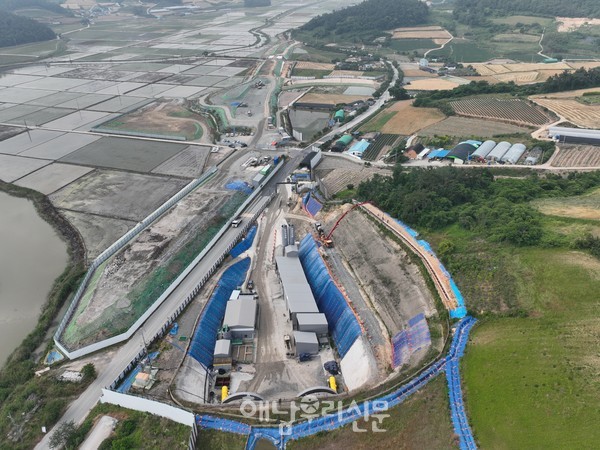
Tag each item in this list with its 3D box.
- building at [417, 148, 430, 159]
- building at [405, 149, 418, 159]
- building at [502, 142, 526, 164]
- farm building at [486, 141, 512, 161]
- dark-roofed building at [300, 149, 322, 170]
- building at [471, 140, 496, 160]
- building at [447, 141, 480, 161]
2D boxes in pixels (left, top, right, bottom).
[{"bbox_3d":[88.090,-50.900,297.240,4.140,3.150,15.760,20,37,30],"label":"building"},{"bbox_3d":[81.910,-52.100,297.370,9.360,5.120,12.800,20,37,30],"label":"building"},{"bbox_3d":[153.010,-51.300,296.780,8.670,3.940,33.490,20,37,30],"label":"building"},{"bbox_3d":[144.820,-53.520,300.520,8.870,3.940,33.000,20,37,30],"label":"farm building"},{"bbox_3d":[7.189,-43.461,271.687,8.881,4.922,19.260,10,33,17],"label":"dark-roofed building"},{"bbox_3d":[135.500,-55.670,304.150,8.870,3.940,32.010,20,37,30],"label":"building"},{"bbox_3d":[114.790,-52.070,296.360,14.780,5.910,28.570,20,37,30],"label":"building"}]

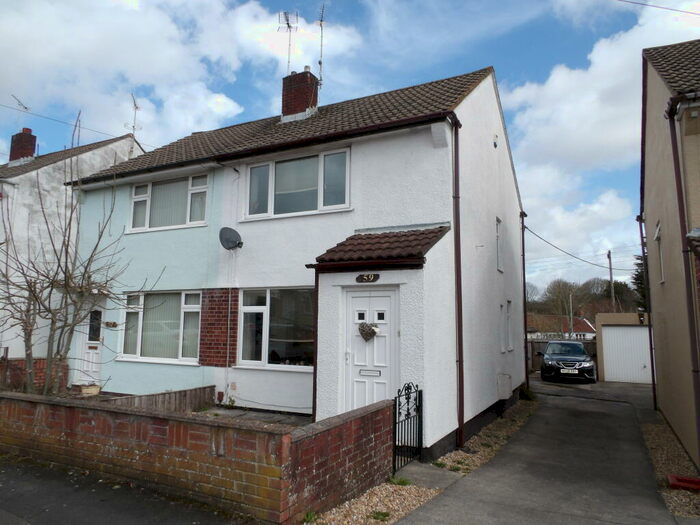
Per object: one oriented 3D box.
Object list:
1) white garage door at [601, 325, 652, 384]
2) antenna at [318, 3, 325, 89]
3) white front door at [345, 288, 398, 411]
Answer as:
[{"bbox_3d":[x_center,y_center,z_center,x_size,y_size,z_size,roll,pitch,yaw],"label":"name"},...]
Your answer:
[{"bbox_3d":[10.282,3.266,17.067,2.400,1.970,0.080,-3,-9,28],"label":"white garage door"},{"bbox_3d":[-0.705,-5.524,12.340,0.170,1.980,0.660,2,-8,-7],"label":"antenna"},{"bbox_3d":[0.312,1.329,6.431,0.840,1.950,0.080,-3,-9,28],"label":"white front door"}]

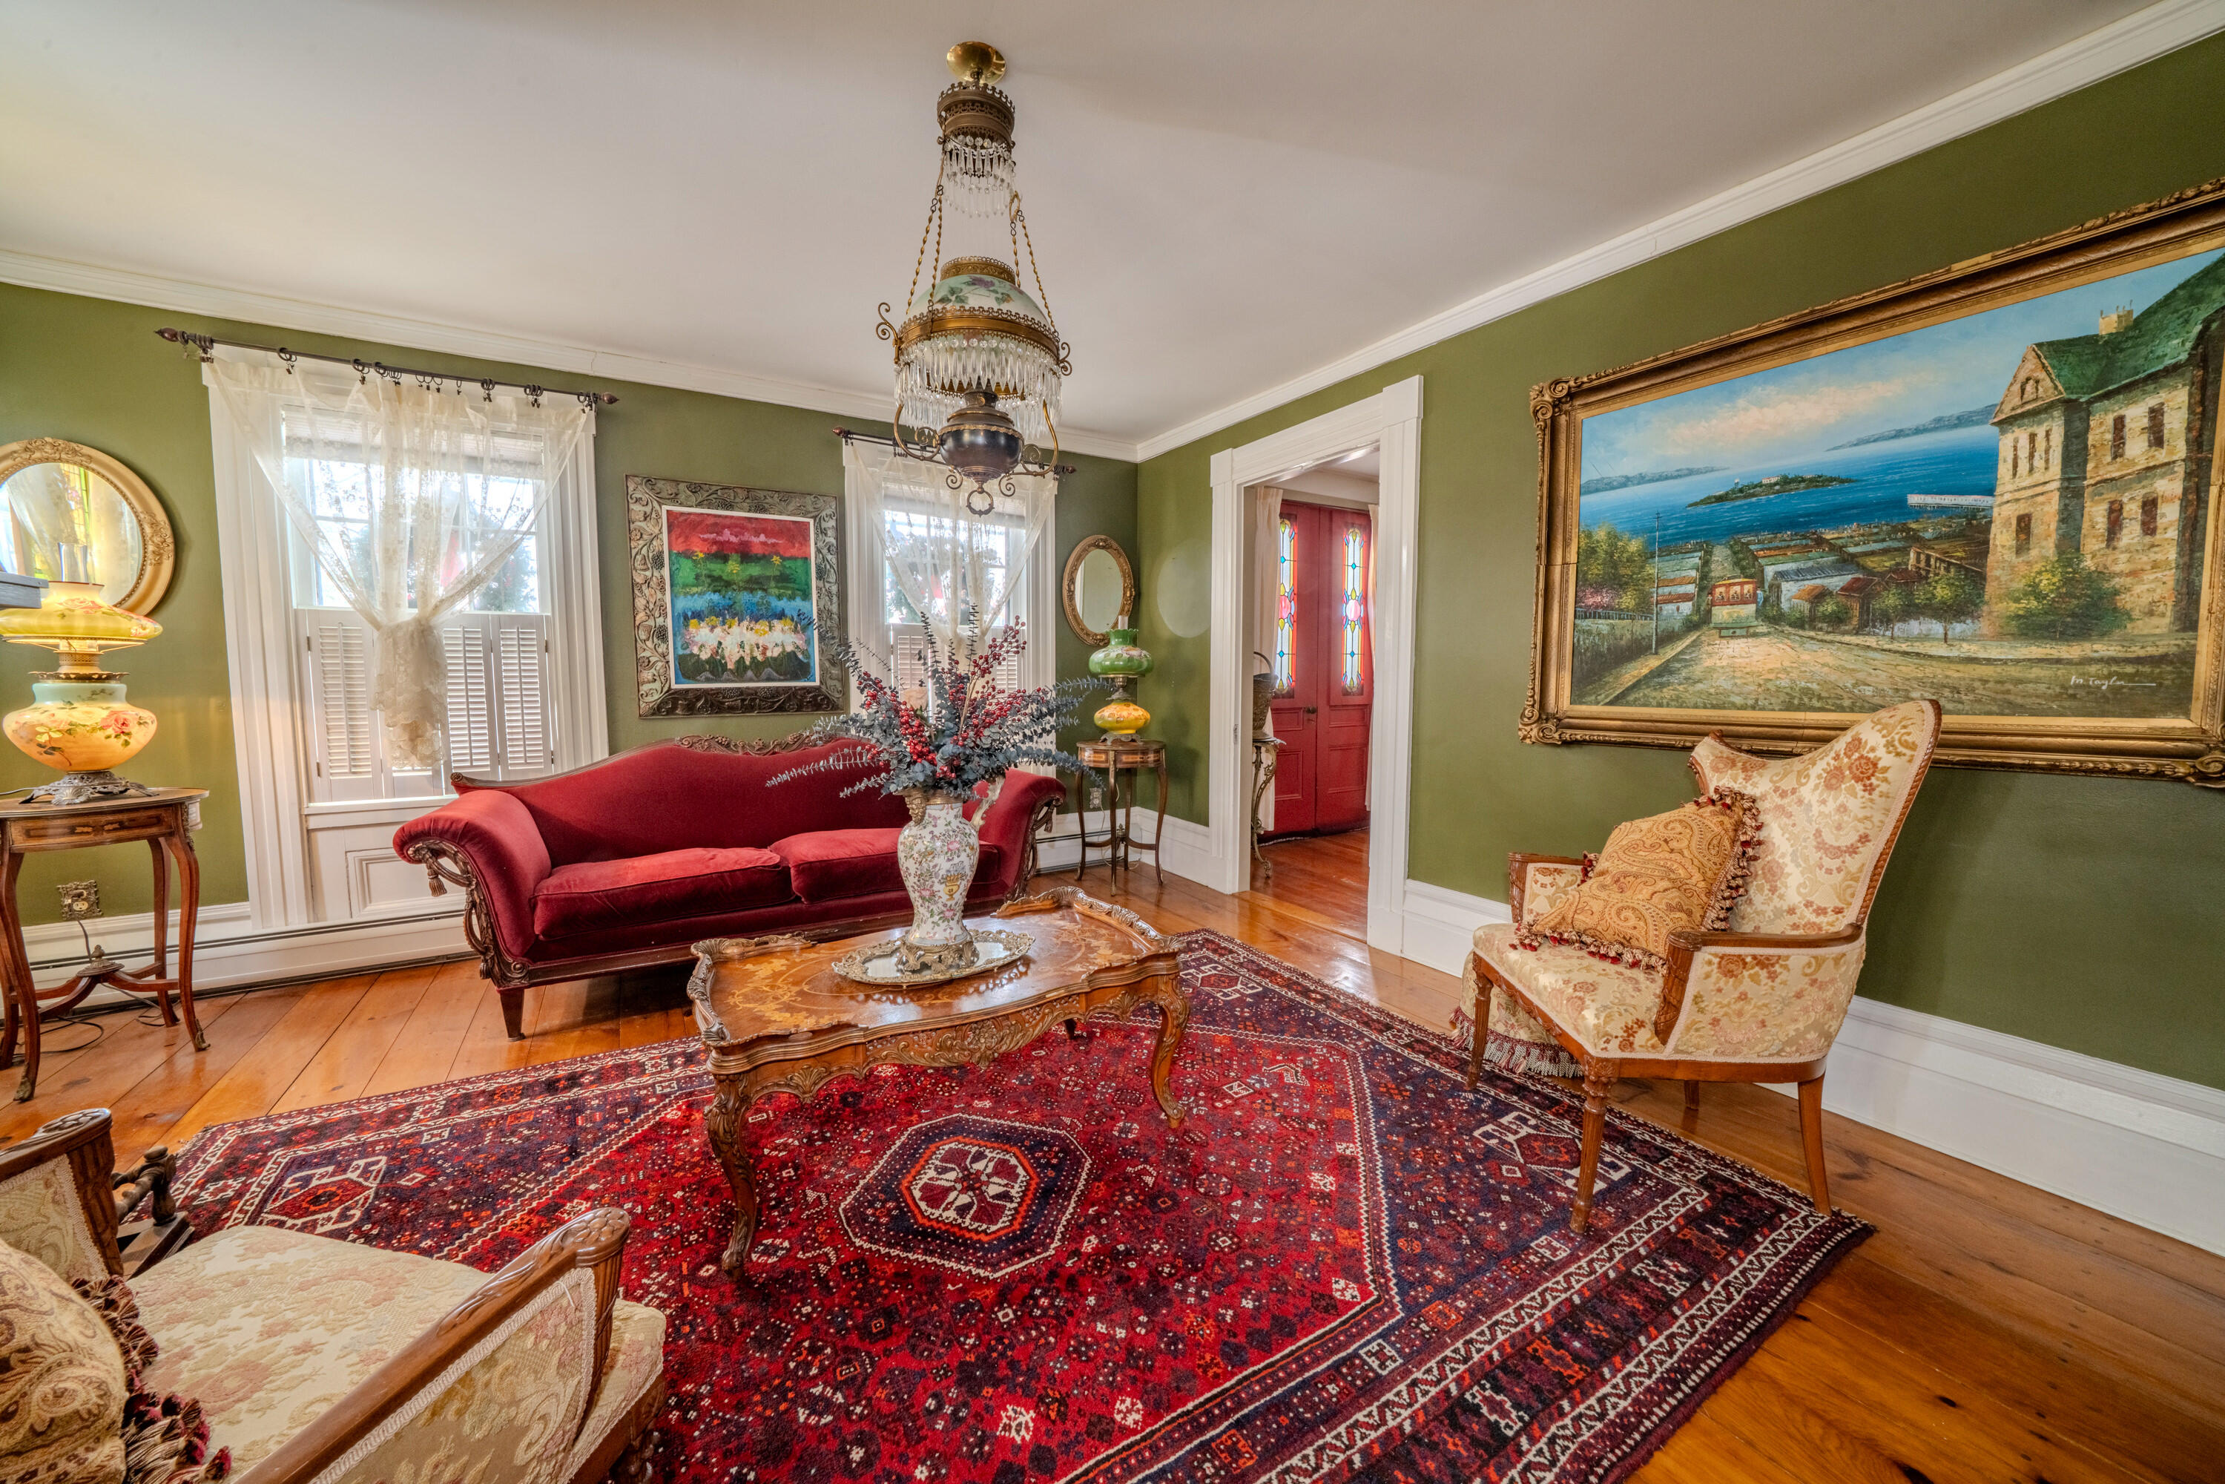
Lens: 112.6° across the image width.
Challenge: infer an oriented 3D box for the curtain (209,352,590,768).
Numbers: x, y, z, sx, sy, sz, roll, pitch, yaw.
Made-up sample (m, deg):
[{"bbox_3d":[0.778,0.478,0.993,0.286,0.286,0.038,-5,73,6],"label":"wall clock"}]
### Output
[{"bbox_3d":[-2.559,-0.604,2.787,1.060,1.420,0.120,-2,5,-28],"label":"curtain"}]

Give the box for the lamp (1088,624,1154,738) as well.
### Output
[{"bbox_3d":[0.050,-0.332,3.999,0.340,0.630,0.340,0,5,0],"label":"lamp"}]

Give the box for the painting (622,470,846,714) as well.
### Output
[{"bbox_3d":[-1.656,-0.636,3.353,0.850,1.005,0.050,-2,5,-28],"label":"painting"}]

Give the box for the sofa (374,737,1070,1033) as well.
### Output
[{"bbox_3d":[-1.310,0.419,2.986,2.140,0.880,0.790,-2,5,-28],"label":"sofa"}]

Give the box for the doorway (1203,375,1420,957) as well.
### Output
[{"bbox_3d":[0.877,-0.296,3.397,0.150,2.240,1.190,-3,6,-34],"label":"doorway"}]

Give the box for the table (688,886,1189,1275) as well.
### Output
[{"bbox_3d":[-0.413,0.724,1.834,1.070,0.465,0.620,-2,5,-28],"label":"table"}]

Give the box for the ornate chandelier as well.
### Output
[{"bbox_3d":[-0.291,-0.989,1.614,0.380,0.940,0.380,-2,5,-28],"label":"ornate chandelier"}]

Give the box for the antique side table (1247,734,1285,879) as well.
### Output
[{"bbox_3d":[0.725,0.384,4.184,0.380,0.750,0.450,-3,6,-34],"label":"antique side table"}]

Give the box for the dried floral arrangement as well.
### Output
[{"bbox_3d":[-0.419,-0.072,1.762,0.720,0.440,0.580,-2,5,-28],"label":"dried floral arrangement"}]

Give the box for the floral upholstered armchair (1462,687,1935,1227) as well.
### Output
[{"bbox_3d":[1.256,0.438,1.713,0.700,1.065,0.630,0,5,3],"label":"floral upholstered armchair"}]

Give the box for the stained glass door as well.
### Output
[{"bbox_3d":[1.413,-0.464,5.143,1.100,2.270,0.070,-2,5,-28],"label":"stained glass door"}]

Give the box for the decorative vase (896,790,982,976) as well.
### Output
[{"bbox_3d":[-0.412,0.327,1.794,0.240,0.430,0.220,-2,5,-28],"label":"decorative vase"}]

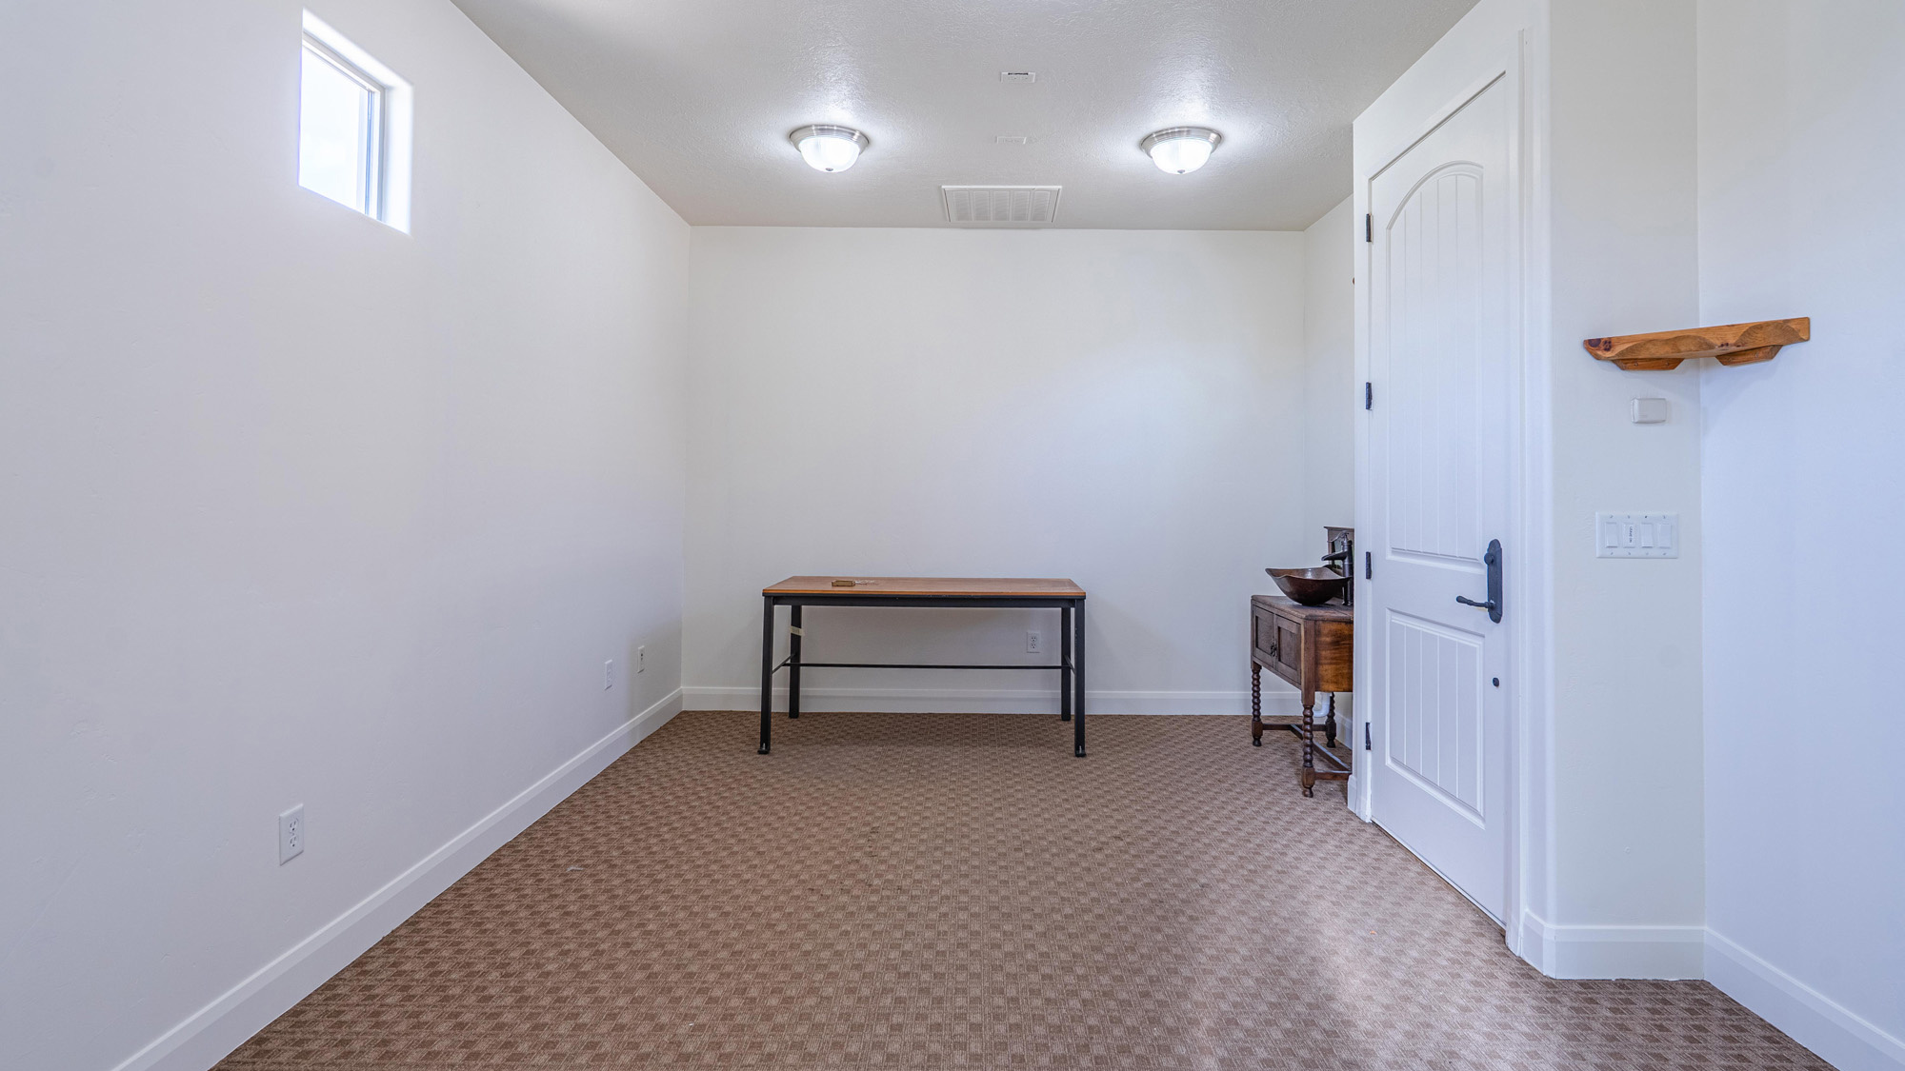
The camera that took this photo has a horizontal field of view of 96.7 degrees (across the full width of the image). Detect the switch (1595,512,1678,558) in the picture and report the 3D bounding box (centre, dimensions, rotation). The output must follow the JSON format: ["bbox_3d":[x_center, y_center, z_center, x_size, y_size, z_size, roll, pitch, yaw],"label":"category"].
[{"bbox_3d":[1.774,0.001,2.188,0.210,0.118,0.010,1,1,1],"label":"switch"}]

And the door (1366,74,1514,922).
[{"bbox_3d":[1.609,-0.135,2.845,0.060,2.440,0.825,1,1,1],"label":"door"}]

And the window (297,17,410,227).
[{"bbox_3d":[-1.586,-1.054,2.209,0.100,0.420,0.410,1,1,1],"label":"window"}]

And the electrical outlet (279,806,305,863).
[{"bbox_3d":[-1.558,0.708,2.003,0.008,0.117,0.072,1,1,1],"label":"electrical outlet"}]

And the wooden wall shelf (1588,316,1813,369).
[{"bbox_3d":[1.857,-0.461,2.120,0.204,0.078,0.413,-1,2,-44],"label":"wooden wall shelf"}]

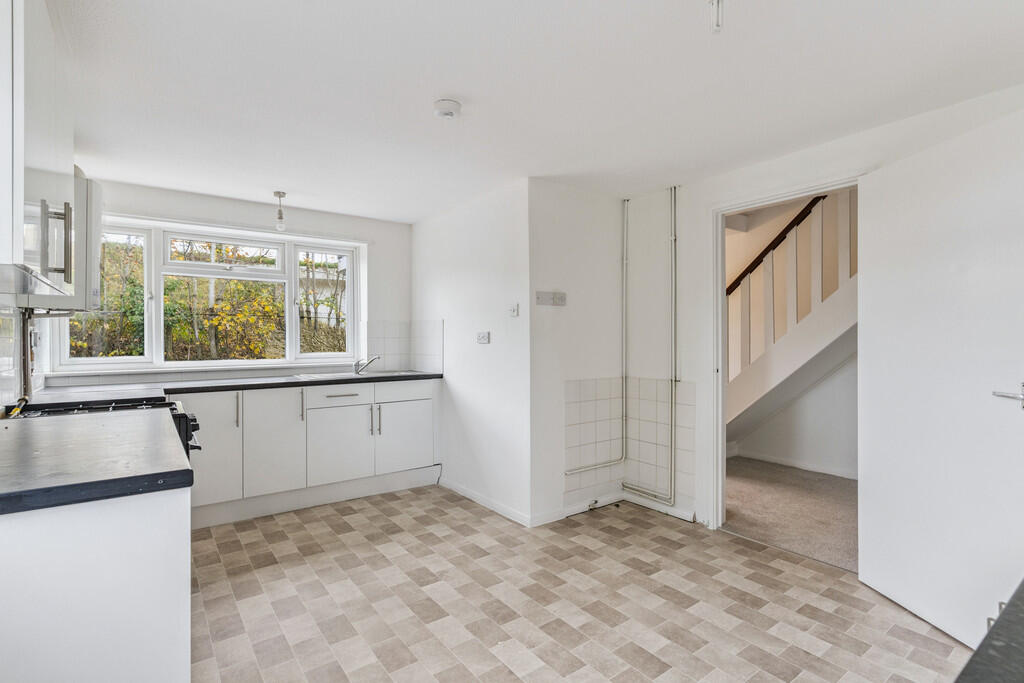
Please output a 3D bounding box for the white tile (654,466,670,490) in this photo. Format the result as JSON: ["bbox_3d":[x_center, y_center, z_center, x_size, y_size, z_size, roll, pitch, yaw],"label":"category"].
[{"bbox_3d":[1.071,0.949,3.340,0.010,0.150,0.150,0,0,-36],"label":"white tile"}]

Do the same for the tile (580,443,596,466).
[{"bbox_3d":[0.537,0.801,3.416,0.150,0.150,0.010,0,0,-36],"label":"tile"}]

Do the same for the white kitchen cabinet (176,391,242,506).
[{"bbox_3d":[-2.125,0.683,3.341,0.399,0.721,0.580,0,0,-36],"label":"white kitchen cabinet"}]

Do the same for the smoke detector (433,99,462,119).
[{"bbox_3d":[-0.295,-1.062,2.230,0.125,0.040,0.125,0,0,0],"label":"smoke detector"}]

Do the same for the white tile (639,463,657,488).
[{"bbox_3d":[0.982,0.949,3.464,0.010,0.150,0.150,0,0,-36],"label":"white tile"}]

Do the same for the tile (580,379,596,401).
[{"bbox_3d":[0.534,0.348,3.416,0.150,0.150,0.010,0,0,-36],"label":"tile"}]

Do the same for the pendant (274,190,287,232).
[{"bbox_3d":[-1.687,-0.948,3.521,0.085,0.285,0.085,0,0,-36],"label":"pendant"}]

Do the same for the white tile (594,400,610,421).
[{"bbox_3d":[0.662,0.498,3.528,0.150,0.150,0.008,0,0,-37],"label":"white tile"}]

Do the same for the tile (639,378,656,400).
[{"bbox_3d":[0.993,0.351,3.511,0.010,0.151,0.151,0,0,-37],"label":"tile"}]

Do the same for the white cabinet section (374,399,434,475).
[{"bbox_3d":[-0.999,0.753,4.049,0.492,0.550,0.500,0,0,-37],"label":"white cabinet section"}]

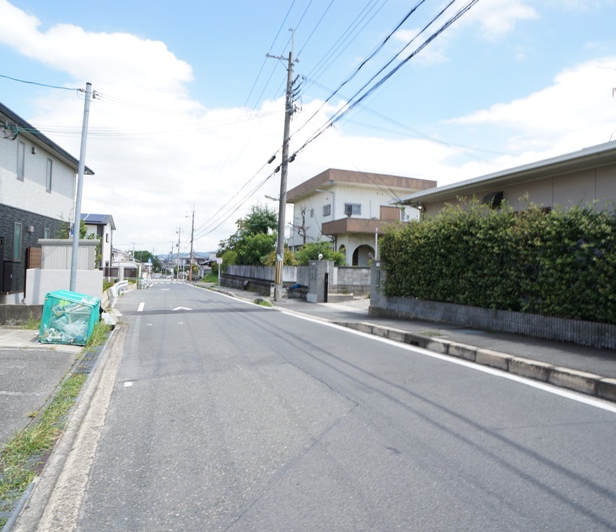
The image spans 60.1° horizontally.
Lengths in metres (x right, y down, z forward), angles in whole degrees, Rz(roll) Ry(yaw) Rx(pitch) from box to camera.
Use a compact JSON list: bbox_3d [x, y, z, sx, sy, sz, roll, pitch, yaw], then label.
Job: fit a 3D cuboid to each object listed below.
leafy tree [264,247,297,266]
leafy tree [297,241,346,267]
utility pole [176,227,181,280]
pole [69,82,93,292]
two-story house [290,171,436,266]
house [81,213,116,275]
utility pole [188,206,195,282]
[{"bbox_3d":[-1.631,0.029,30.500,1.900,2.200,2.000,2,0,-17],"label":"leafy tree"},{"bbox_3d":[0.633,-0.076,27.000,2.100,2.400,2.500,2,0,-17],"label":"leafy tree"},{"bbox_3d":[-24.730,-2.393,102.000,0.400,10.400,0.400,2,0,-15],"label":"utility pole"},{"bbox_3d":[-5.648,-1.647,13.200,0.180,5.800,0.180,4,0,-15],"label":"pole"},{"bbox_3d":[3.178,-1.856,34.019,6.800,6.700,12.200,2,0,-15],"label":"two-story house"},{"bbox_3d":[-24.899,-1.885,55.927,8.000,7.300,10.200,2,0,-16],"label":"house"},{"bbox_3d":[-16.284,-2.885,75.000,0.400,10.500,0.400,2,0,-15],"label":"utility pole"}]

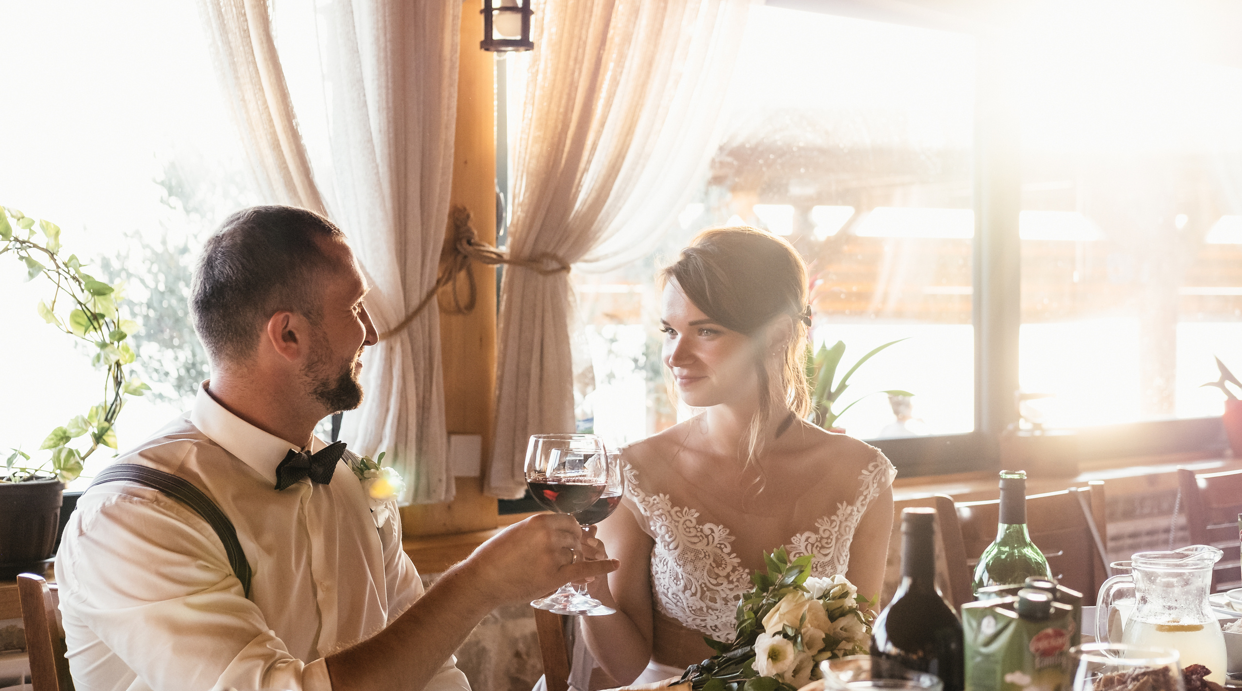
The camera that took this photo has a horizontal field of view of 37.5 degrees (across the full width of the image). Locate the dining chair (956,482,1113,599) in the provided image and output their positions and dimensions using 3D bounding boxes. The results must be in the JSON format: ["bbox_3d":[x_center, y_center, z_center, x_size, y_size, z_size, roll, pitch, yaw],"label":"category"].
[{"bbox_3d":[0.820,0.696,2.818,0.430,0.920,0.500,-1,2,-40],"label":"dining chair"}]

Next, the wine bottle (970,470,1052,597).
[{"bbox_3d":[0.413,0.285,1.929,0.086,0.305,0.086,0,1,0],"label":"wine bottle"}]

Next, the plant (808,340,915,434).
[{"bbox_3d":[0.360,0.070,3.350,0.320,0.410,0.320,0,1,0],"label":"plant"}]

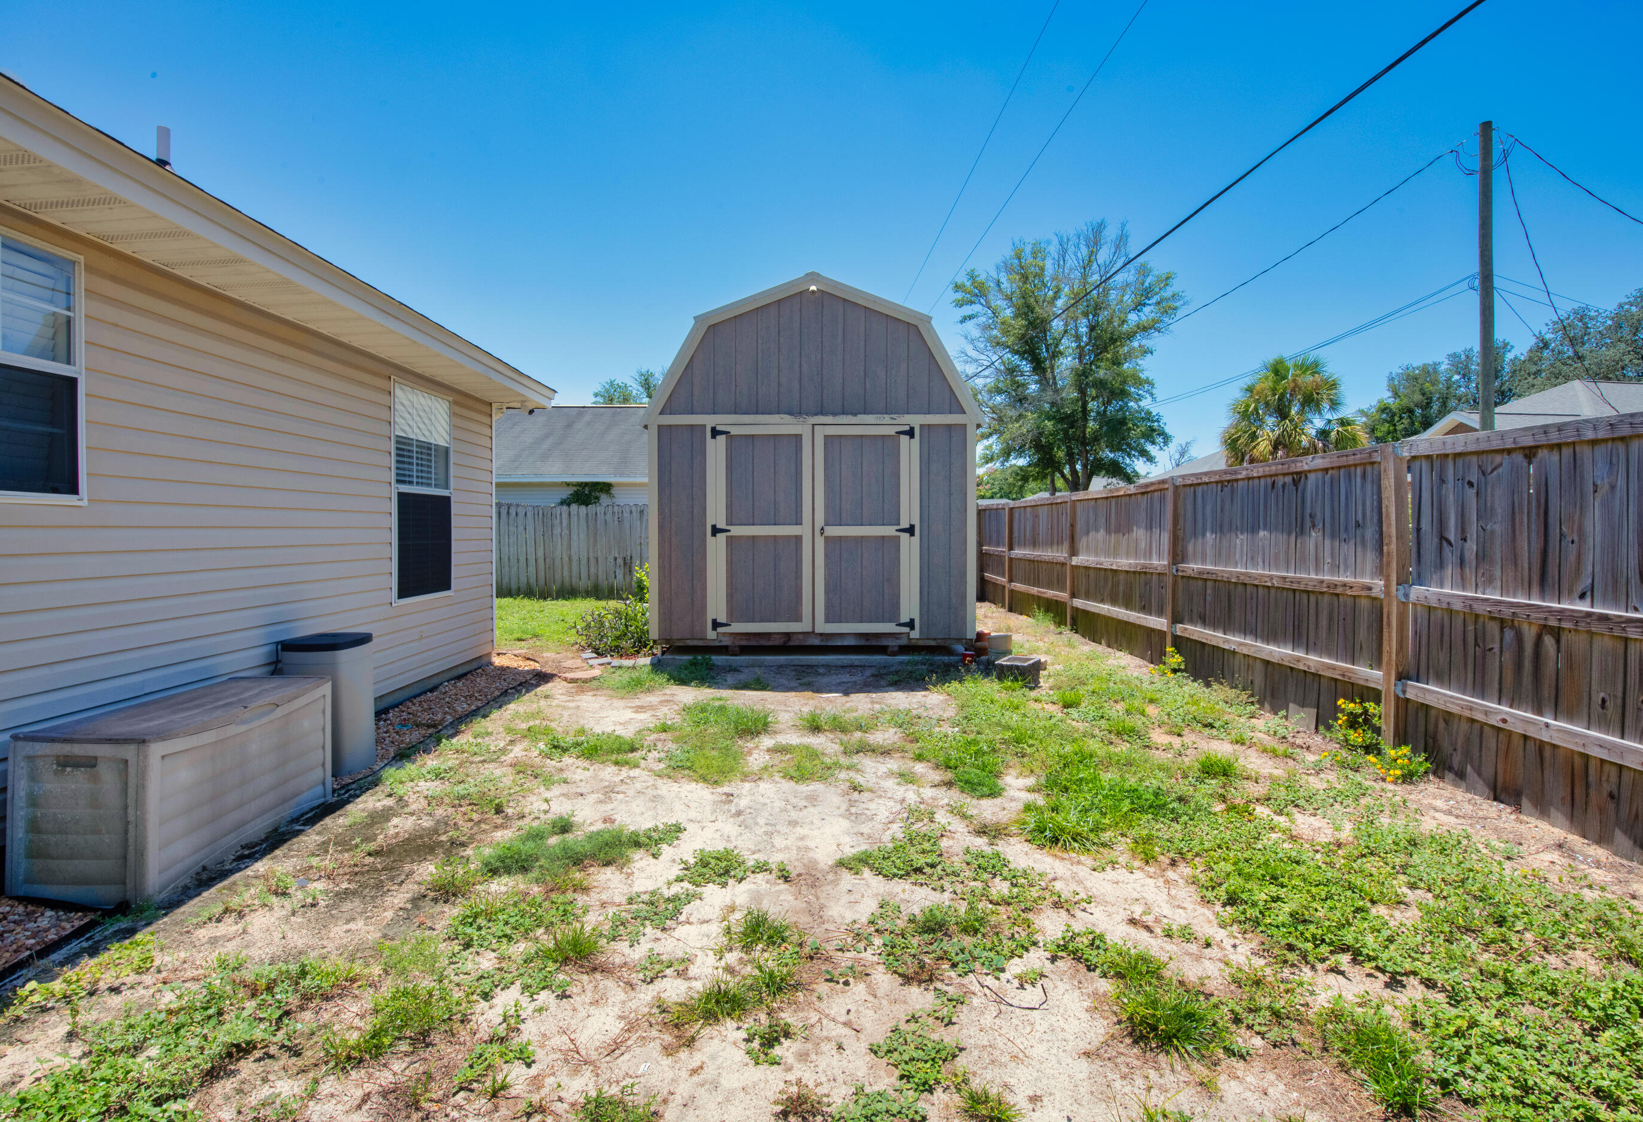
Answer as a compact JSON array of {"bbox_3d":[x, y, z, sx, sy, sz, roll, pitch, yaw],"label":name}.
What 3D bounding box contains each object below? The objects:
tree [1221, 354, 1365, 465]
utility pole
[{"bbox_3d":[11.219,-2.208,17.800,3.200,5.414,3.200,0,1,0],"label":"tree"},{"bbox_3d":[12.353,-3.763,13.900,0.230,8.853,0.230,0,1,0],"label":"utility pole"}]

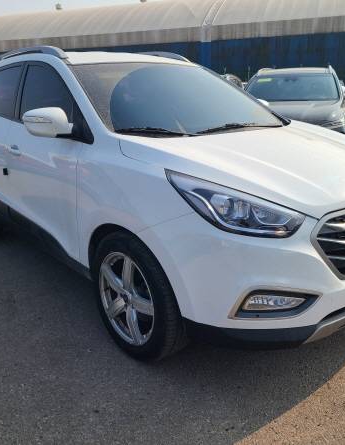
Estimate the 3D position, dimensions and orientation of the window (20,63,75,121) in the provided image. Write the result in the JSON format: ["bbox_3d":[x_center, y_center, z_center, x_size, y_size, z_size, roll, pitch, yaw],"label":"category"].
[{"bbox_3d":[-0.830,-0.811,2.917,0.080,0.460,1.050,16,3,-43],"label":"window"}]

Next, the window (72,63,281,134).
[{"bbox_3d":[0.071,-0.828,2.941,1.460,0.140,0.980,-14,46,-37],"label":"window"}]

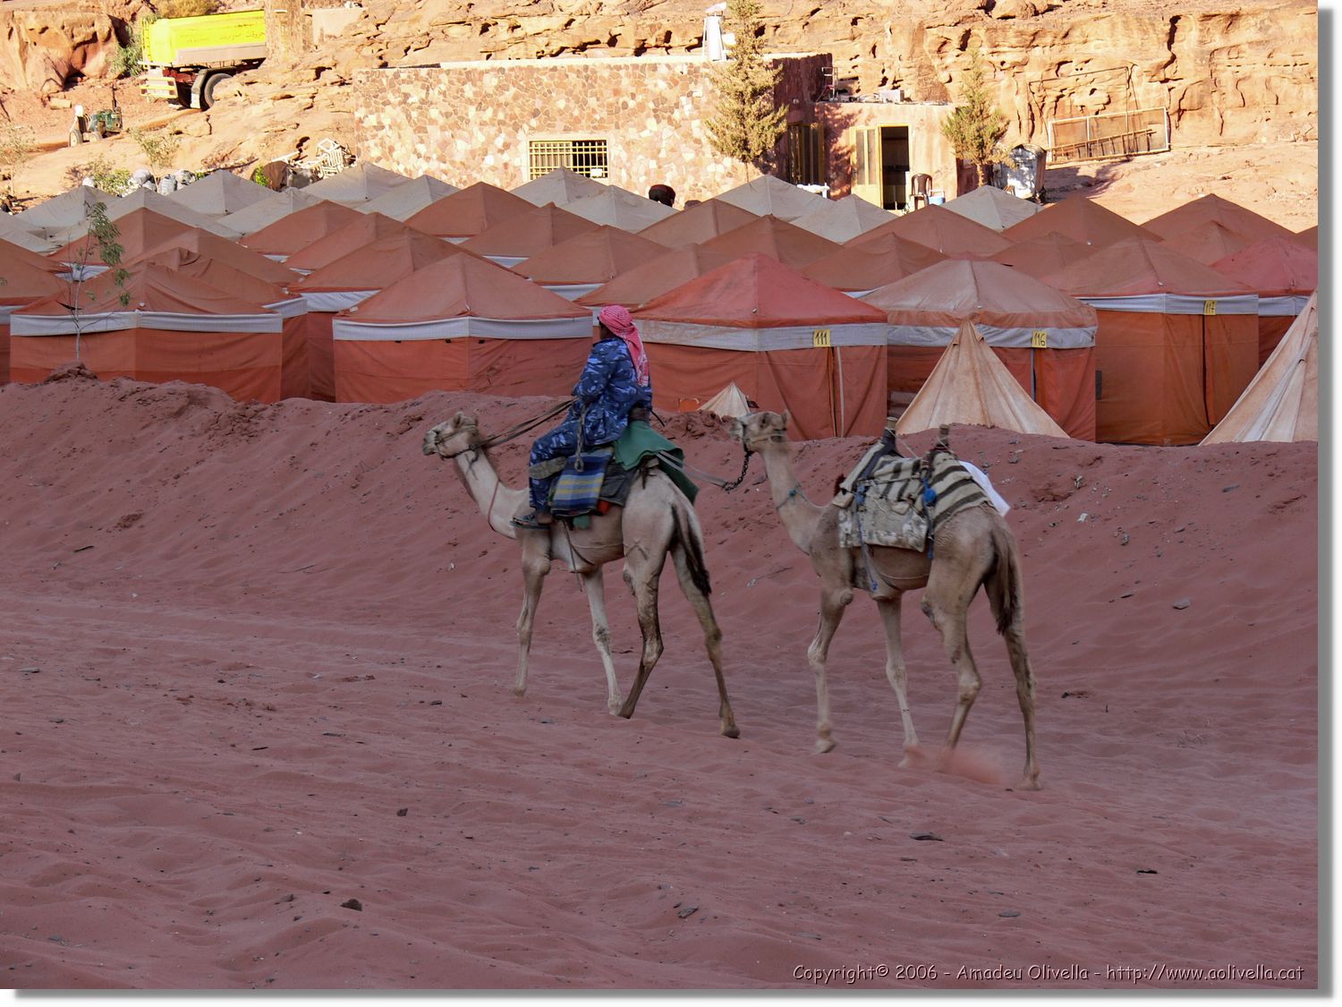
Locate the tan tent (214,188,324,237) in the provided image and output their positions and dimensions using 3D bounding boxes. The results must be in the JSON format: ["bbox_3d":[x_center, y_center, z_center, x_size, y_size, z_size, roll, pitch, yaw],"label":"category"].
[{"bbox_3d":[-5.999,-3.775,81.112,2.150,2.400,2.150,5,7,41],"label":"tan tent"}]

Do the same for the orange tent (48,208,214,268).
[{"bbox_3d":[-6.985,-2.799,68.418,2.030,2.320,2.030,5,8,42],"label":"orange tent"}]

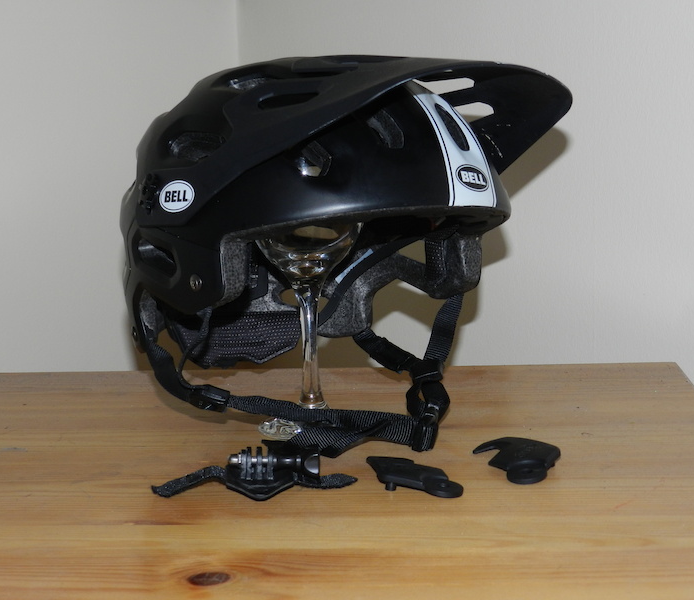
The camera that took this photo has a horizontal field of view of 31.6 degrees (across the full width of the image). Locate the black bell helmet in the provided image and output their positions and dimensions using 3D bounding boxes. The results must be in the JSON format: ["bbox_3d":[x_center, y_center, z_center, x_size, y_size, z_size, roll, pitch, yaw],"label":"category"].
[{"bbox_3d":[-0.006,-0.030,0.749,0.332,0.237,0.212,10,16,43],"label":"black bell helmet"}]

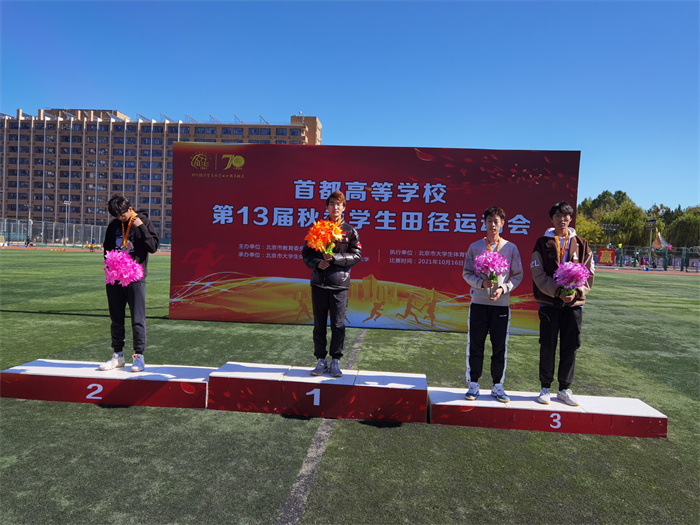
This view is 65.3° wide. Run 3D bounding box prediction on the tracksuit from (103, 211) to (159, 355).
[{"bbox_3d":[-2.207,0.206,5.490,0.500,1.410,0.360,2,1,-6],"label":"tracksuit"}]

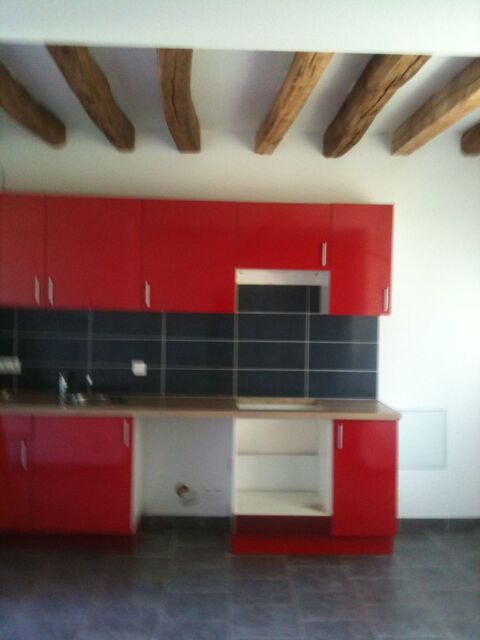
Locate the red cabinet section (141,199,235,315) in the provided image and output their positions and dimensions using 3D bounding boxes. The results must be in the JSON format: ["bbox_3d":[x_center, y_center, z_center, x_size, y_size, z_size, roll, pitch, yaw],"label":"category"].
[{"bbox_3d":[-0.328,-0.403,4.272,0.600,0.709,0.360,1,1,-3],"label":"red cabinet section"}]

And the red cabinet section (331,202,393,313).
[{"bbox_3d":[0.770,-0.386,4.325,0.400,0.709,0.360,1,1,-3],"label":"red cabinet section"}]

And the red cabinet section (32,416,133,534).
[{"bbox_3d":[-0.959,0.935,4.185,0.601,0.706,0.563,1,1,-2],"label":"red cabinet section"}]

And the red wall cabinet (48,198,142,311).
[{"bbox_3d":[-0.928,-0.413,4.243,0.600,0.709,0.360,1,1,-3],"label":"red wall cabinet"}]

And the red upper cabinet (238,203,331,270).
[{"bbox_3d":[0.273,-0.536,4.299,0.600,0.425,0.360,1,1,-3],"label":"red upper cabinet"}]

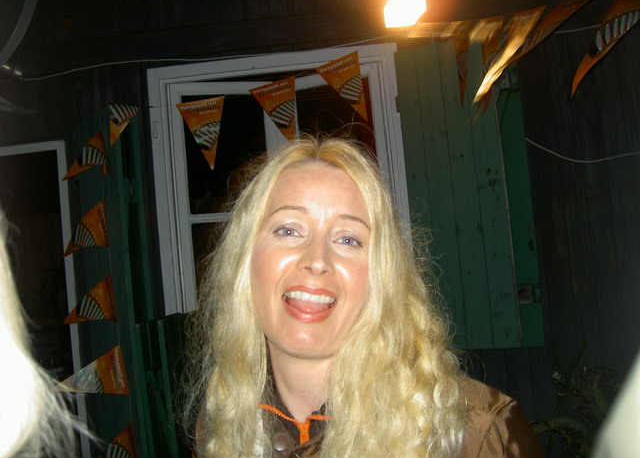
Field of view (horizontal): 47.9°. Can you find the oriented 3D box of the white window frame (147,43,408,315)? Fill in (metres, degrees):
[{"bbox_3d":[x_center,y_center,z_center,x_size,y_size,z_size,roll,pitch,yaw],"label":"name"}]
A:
[{"bbox_3d":[-0.145,-0.108,2.770,0.970,1.111,0.110,-5,-3,5],"label":"white window frame"}]

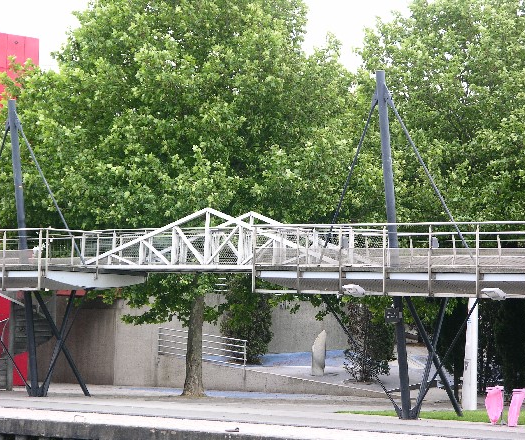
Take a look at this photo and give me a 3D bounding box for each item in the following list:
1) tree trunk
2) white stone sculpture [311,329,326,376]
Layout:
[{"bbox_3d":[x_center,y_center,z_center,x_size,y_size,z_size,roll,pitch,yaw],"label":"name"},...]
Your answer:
[{"bbox_3d":[-2.094,3.763,92.600,0.680,3.250,0.650,0,-1,0],"label":"tree trunk"},{"bbox_3d":[1.743,4.156,95.000,0.430,1.420,0.360,0,-1,17],"label":"white stone sculpture"}]

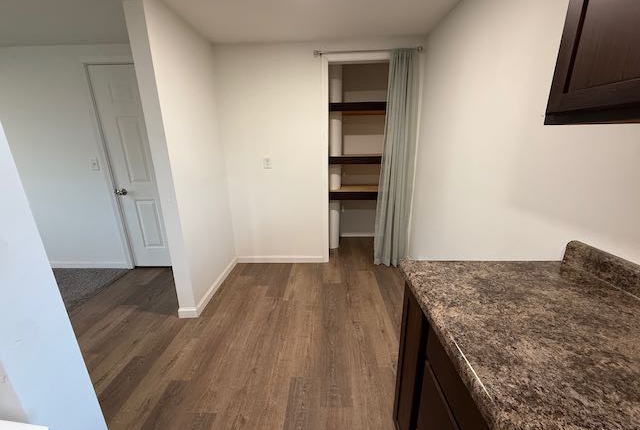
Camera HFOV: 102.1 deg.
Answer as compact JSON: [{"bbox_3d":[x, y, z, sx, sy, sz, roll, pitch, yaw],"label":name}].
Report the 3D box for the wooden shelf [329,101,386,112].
[{"bbox_3d":[0.526,-1.219,2.990,0.867,0.077,0.522,0,16,2],"label":"wooden shelf"}]

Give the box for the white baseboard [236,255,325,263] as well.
[{"bbox_3d":[-0.459,0.510,2.968,0.985,0.084,0.020,0,16,2],"label":"white baseboard"}]

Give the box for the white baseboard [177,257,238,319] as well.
[{"bbox_3d":[-1.030,0.653,2.512,0.152,0.084,0.961,0,16,2],"label":"white baseboard"}]

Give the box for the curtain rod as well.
[{"bbox_3d":[0.427,-1.447,2.301,0.964,0.054,0.085,0,16,2],"label":"curtain rod"}]

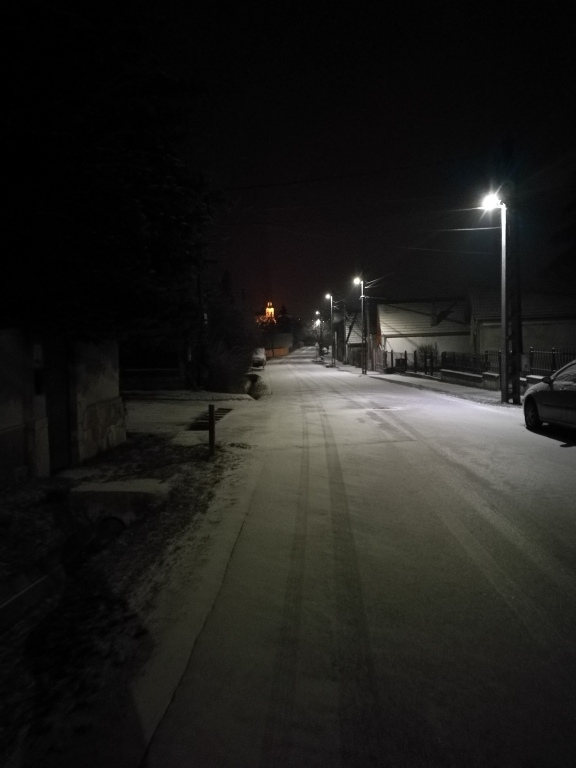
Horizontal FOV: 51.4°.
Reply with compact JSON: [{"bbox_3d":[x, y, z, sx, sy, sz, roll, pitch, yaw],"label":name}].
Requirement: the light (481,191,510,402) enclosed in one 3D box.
[{"bbox_3d":[6.315,-2.614,18.100,1.000,6.400,0.400,-1,3,-5],"label":"light"}]

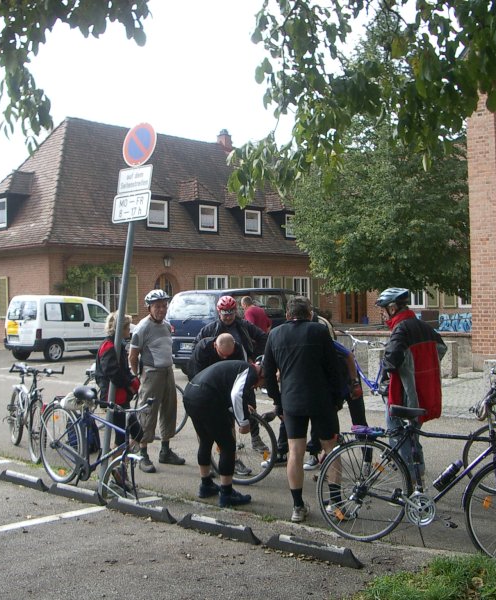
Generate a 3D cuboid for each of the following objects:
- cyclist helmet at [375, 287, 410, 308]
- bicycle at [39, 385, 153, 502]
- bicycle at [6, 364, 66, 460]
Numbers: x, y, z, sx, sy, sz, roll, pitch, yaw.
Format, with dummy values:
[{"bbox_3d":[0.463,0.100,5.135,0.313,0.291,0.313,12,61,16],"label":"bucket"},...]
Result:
[{"bbox_3d":[1.180,-0.020,6.580,0.280,0.170,0.210,-11,-3,16],"label":"cyclist helmet"},{"bbox_3d":[-1.390,1.170,7.000,1.570,0.960,0.580,9,6,39],"label":"bicycle"},{"bbox_3d":[-2.428,1.186,8.827,0.600,1.000,1.720,-1,0,-27],"label":"bicycle"}]

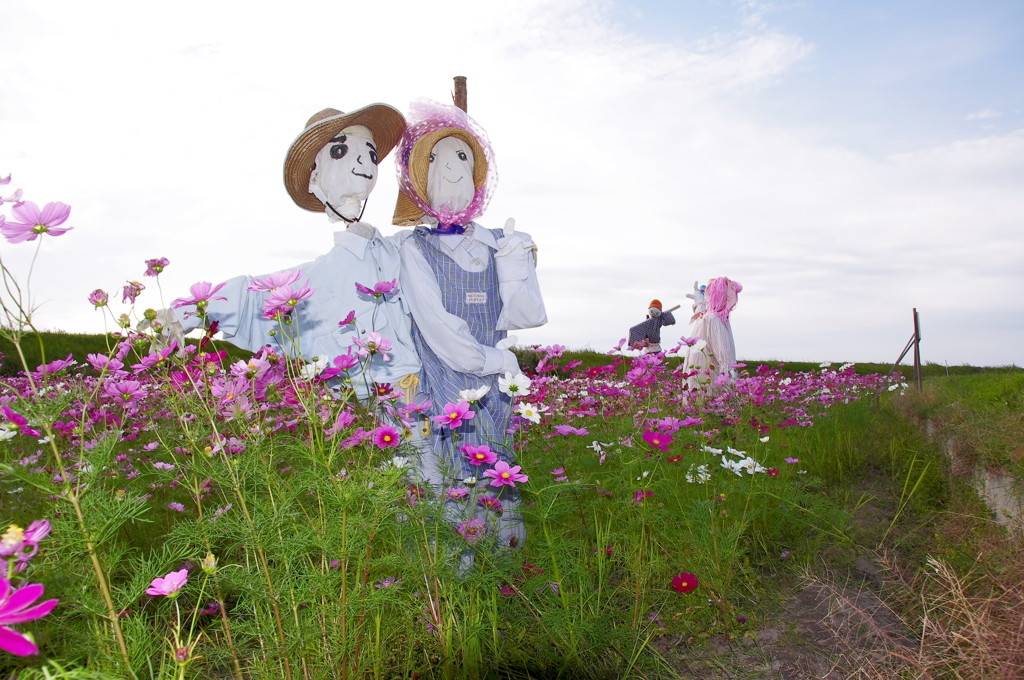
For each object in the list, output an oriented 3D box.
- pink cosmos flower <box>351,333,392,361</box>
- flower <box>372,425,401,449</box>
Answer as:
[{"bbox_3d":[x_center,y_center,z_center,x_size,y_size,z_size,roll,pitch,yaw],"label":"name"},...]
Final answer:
[{"bbox_3d":[-0.277,0.013,1.520,0.079,0.045,0.072,6,-24,0],"label":"pink cosmos flower"},{"bbox_3d":[-0.332,0.255,2.030,0.066,0.064,0.030,0,-2,-3],"label":"flower"}]

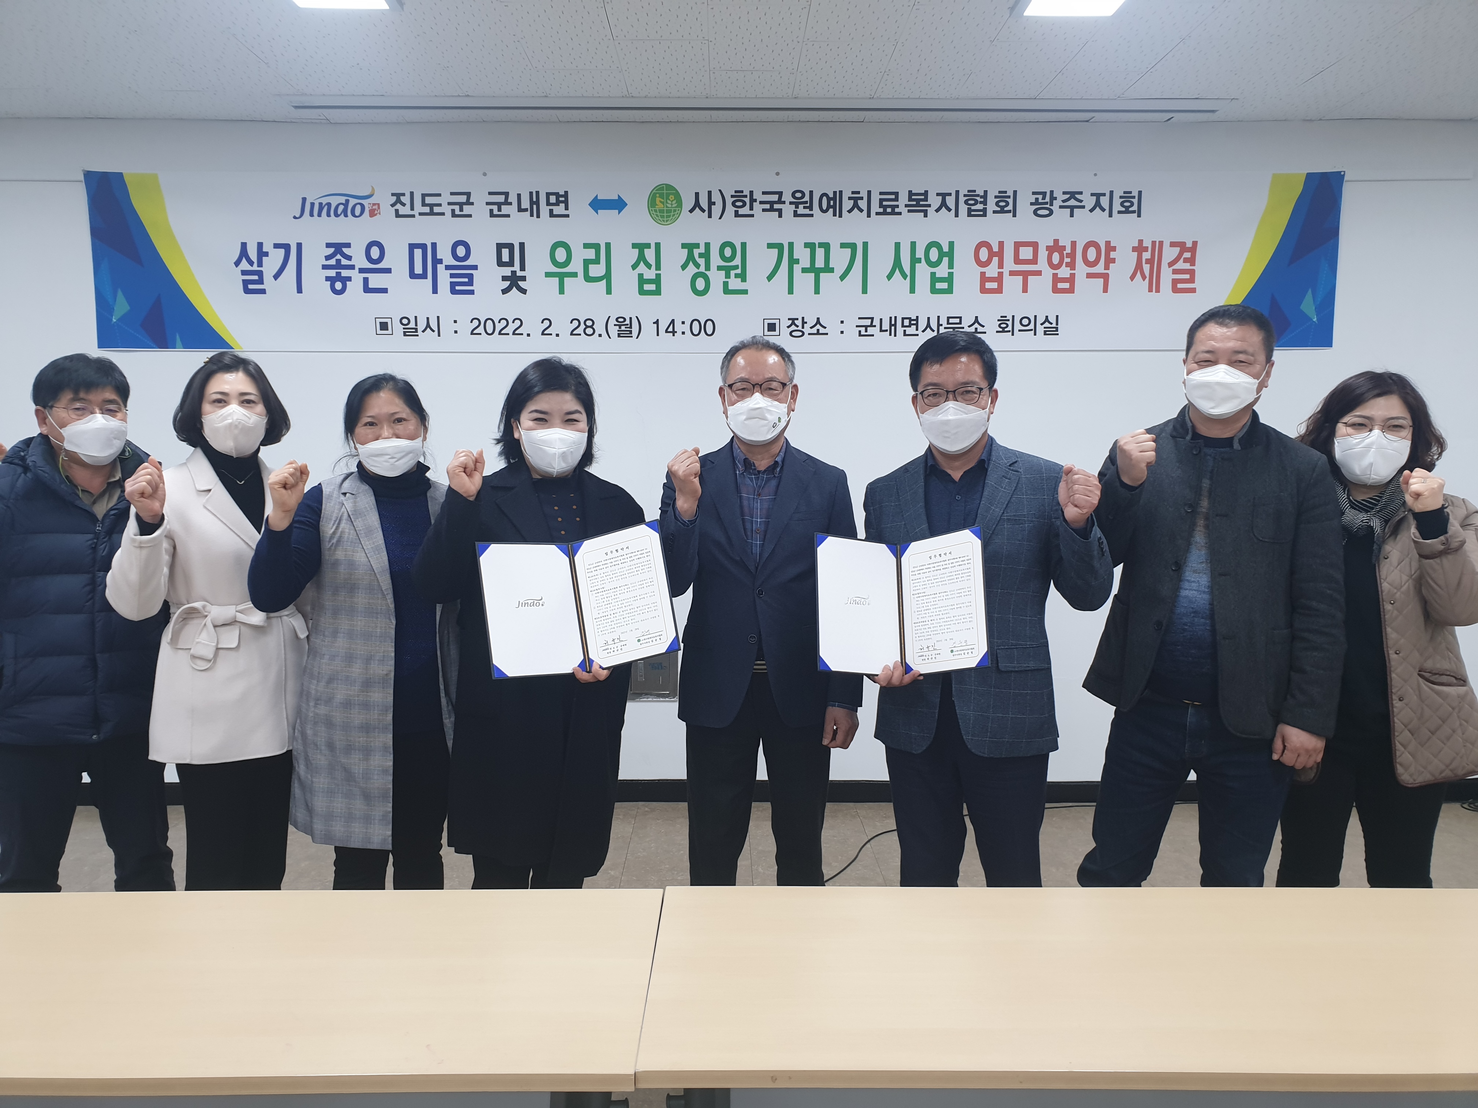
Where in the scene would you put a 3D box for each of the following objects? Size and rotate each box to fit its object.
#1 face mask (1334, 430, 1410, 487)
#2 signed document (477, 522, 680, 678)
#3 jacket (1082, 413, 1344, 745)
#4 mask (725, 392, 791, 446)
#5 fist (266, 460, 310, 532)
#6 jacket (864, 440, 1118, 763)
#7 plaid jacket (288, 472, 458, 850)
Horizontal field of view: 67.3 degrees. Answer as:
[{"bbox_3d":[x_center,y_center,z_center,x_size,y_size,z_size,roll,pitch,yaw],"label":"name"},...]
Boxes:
[{"bbox_3d":[1.355,-0.204,2.380,0.148,0.118,0.095,7,6,29],"label":"face mask"},{"bbox_3d":[-0.355,0.107,2.466,0.403,0.304,0.097,-8,-15,-10],"label":"signed document"},{"bbox_3d":[1.064,0.045,2.480,0.570,0.740,0.370,2,5,17],"label":"jacket"},{"bbox_3d":[0.045,-0.310,2.550,0.150,0.120,0.095,-1,5,0],"label":"mask"},{"bbox_3d":[-0.959,-0.124,2.360,0.090,0.145,0.090,7,5,-18],"label":"fist"},{"bbox_3d":[0.578,0.103,2.580,0.570,0.730,0.380,1,5,8],"label":"jacket"},{"bbox_3d":[-0.866,0.234,2.630,0.380,0.870,0.280,-2,6,-23],"label":"plaid jacket"}]

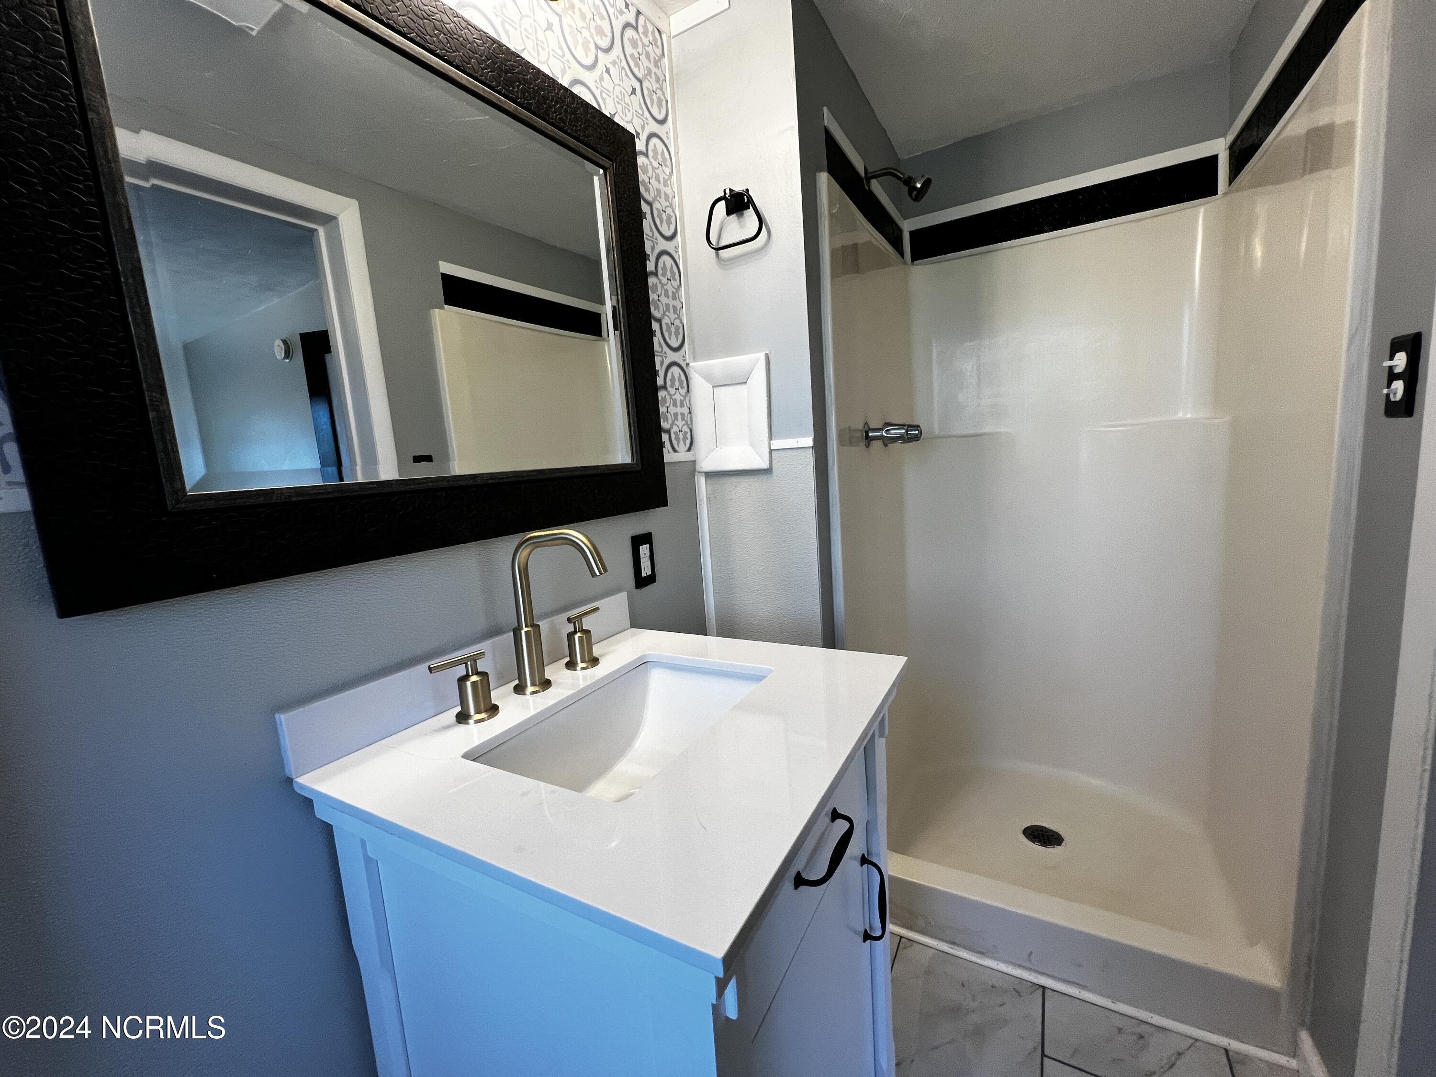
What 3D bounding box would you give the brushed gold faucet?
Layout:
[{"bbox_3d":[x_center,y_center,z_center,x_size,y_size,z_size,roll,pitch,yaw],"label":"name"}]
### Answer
[{"bbox_3d":[-0.244,0.110,0.820,0.177,0.247,0.057,-2,8,18],"label":"brushed gold faucet"}]

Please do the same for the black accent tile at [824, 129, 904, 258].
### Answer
[{"bbox_3d":[0.426,-0.922,1.502,0.010,0.095,0.702,0,9,32],"label":"black accent tile"}]

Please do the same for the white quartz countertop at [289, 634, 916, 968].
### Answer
[{"bbox_3d":[-0.090,0.241,0.741,0.556,0.015,0.598,0,8,30],"label":"white quartz countertop"}]

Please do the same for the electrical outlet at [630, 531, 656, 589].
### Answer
[{"bbox_3d":[-0.162,0.049,1.204,0.009,0.116,0.073,0,8,30],"label":"electrical outlet"}]

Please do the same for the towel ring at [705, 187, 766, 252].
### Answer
[{"bbox_3d":[0.040,-0.716,1.204,0.142,0.125,0.060,0,8,30],"label":"towel ring"}]

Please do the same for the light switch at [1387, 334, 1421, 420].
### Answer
[{"bbox_3d":[0.997,-0.236,0.794,0.016,0.117,0.073,0,8,30],"label":"light switch"}]

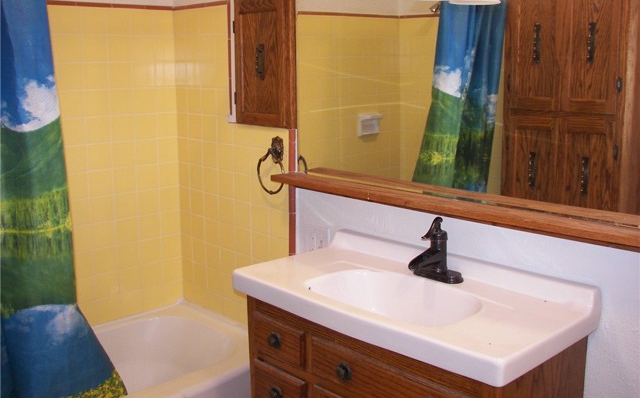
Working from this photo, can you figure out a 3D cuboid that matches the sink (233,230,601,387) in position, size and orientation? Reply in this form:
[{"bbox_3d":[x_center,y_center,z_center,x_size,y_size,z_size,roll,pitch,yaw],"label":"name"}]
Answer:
[{"bbox_3d":[0.215,0.255,1.867,0.486,0.117,0.920,-10,14,-43],"label":"sink"}]

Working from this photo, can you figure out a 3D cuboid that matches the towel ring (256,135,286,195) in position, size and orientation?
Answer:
[{"bbox_3d":[-0.178,-0.129,2.505,0.058,0.218,0.165,-10,14,-43],"label":"towel ring"}]

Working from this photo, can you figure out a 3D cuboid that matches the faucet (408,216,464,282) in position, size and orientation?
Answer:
[{"bbox_3d":[0.312,0.149,1.941,0.150,0.178,0.158,-10,14,-43],"label":"faucet"}]

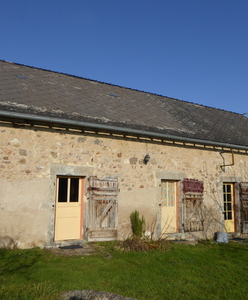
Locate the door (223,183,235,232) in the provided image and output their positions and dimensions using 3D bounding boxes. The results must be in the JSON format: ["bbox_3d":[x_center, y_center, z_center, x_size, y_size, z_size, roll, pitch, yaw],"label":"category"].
[{"bbox_3d":[4.712,2.556,12.852,0.870,2.157,0.090,5,-9,-30],"label":"door"}]

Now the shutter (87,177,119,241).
[{"bbox_3d":[-0.675,1.946,9.551,1.090,2.077,0.070,5,-9,-30],"label":"shutter"}]

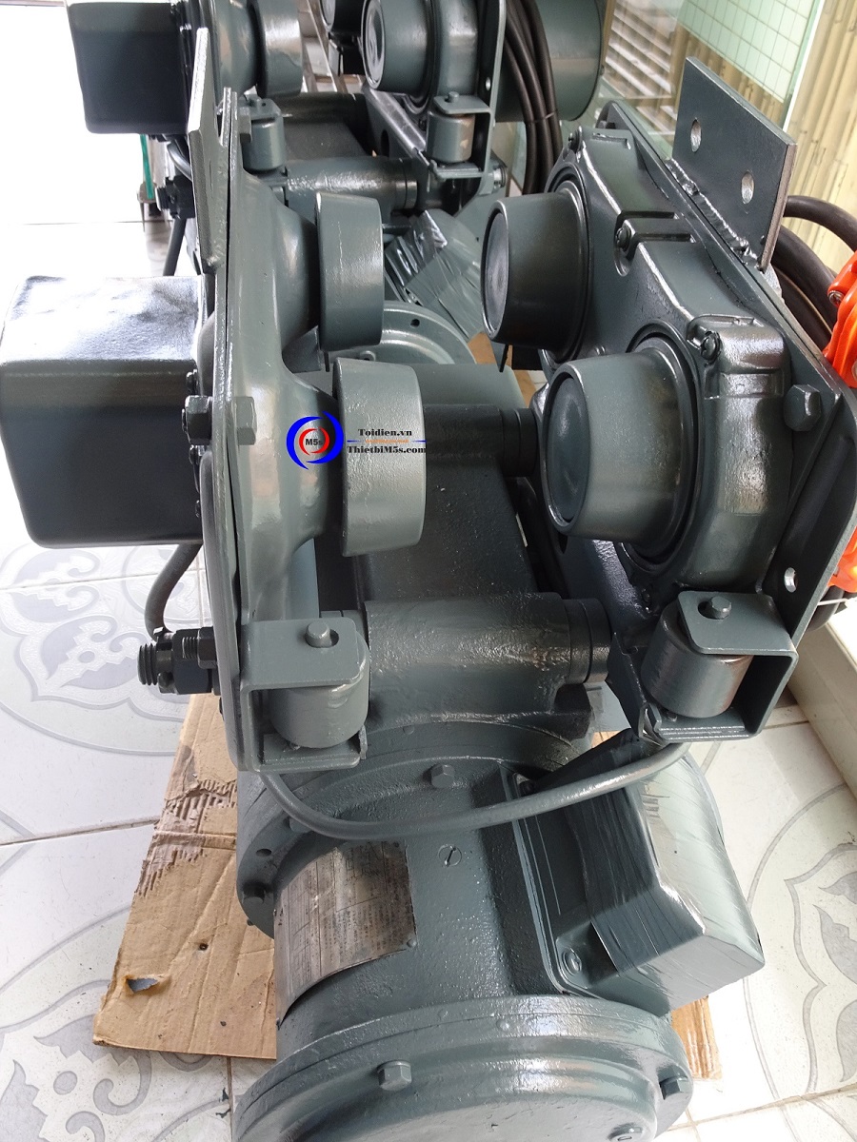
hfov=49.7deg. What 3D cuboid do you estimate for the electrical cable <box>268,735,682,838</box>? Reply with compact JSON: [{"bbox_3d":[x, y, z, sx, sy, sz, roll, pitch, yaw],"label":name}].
[{"bbox_3d":[0.028,0.125,0.516,0.249,0.081,0.064,-2,43,-8],"label":"electrical cable"}]

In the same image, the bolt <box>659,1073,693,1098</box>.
[{"bbox_3d":[0.136,0.281,0.505,0.015,0.014,0.008,-2,41,-8],"label":"bolt"}]

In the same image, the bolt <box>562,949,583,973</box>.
[{"bbox_3d":[0.076,0.206,0.487,0.006,0.013,0.013,-28,40,14],"label":"bolt"}]

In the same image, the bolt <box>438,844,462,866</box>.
[{"bbox_3d":[0.013,0.165,0.534,0.013,0.005,0.013,-2,41,-8],"label":"bolt"}]

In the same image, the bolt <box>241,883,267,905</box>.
[{"bbox_3d":[-0.118,0.217,0.623,0.015,0.014,0.008,-2,41,-8],"label":"bolt"}]

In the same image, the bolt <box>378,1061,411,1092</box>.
[{"bbox_3d":[-0.016,0.243,0.446,0.015,0.014,0.008,-2,41,-8],"label":"bolt"}]

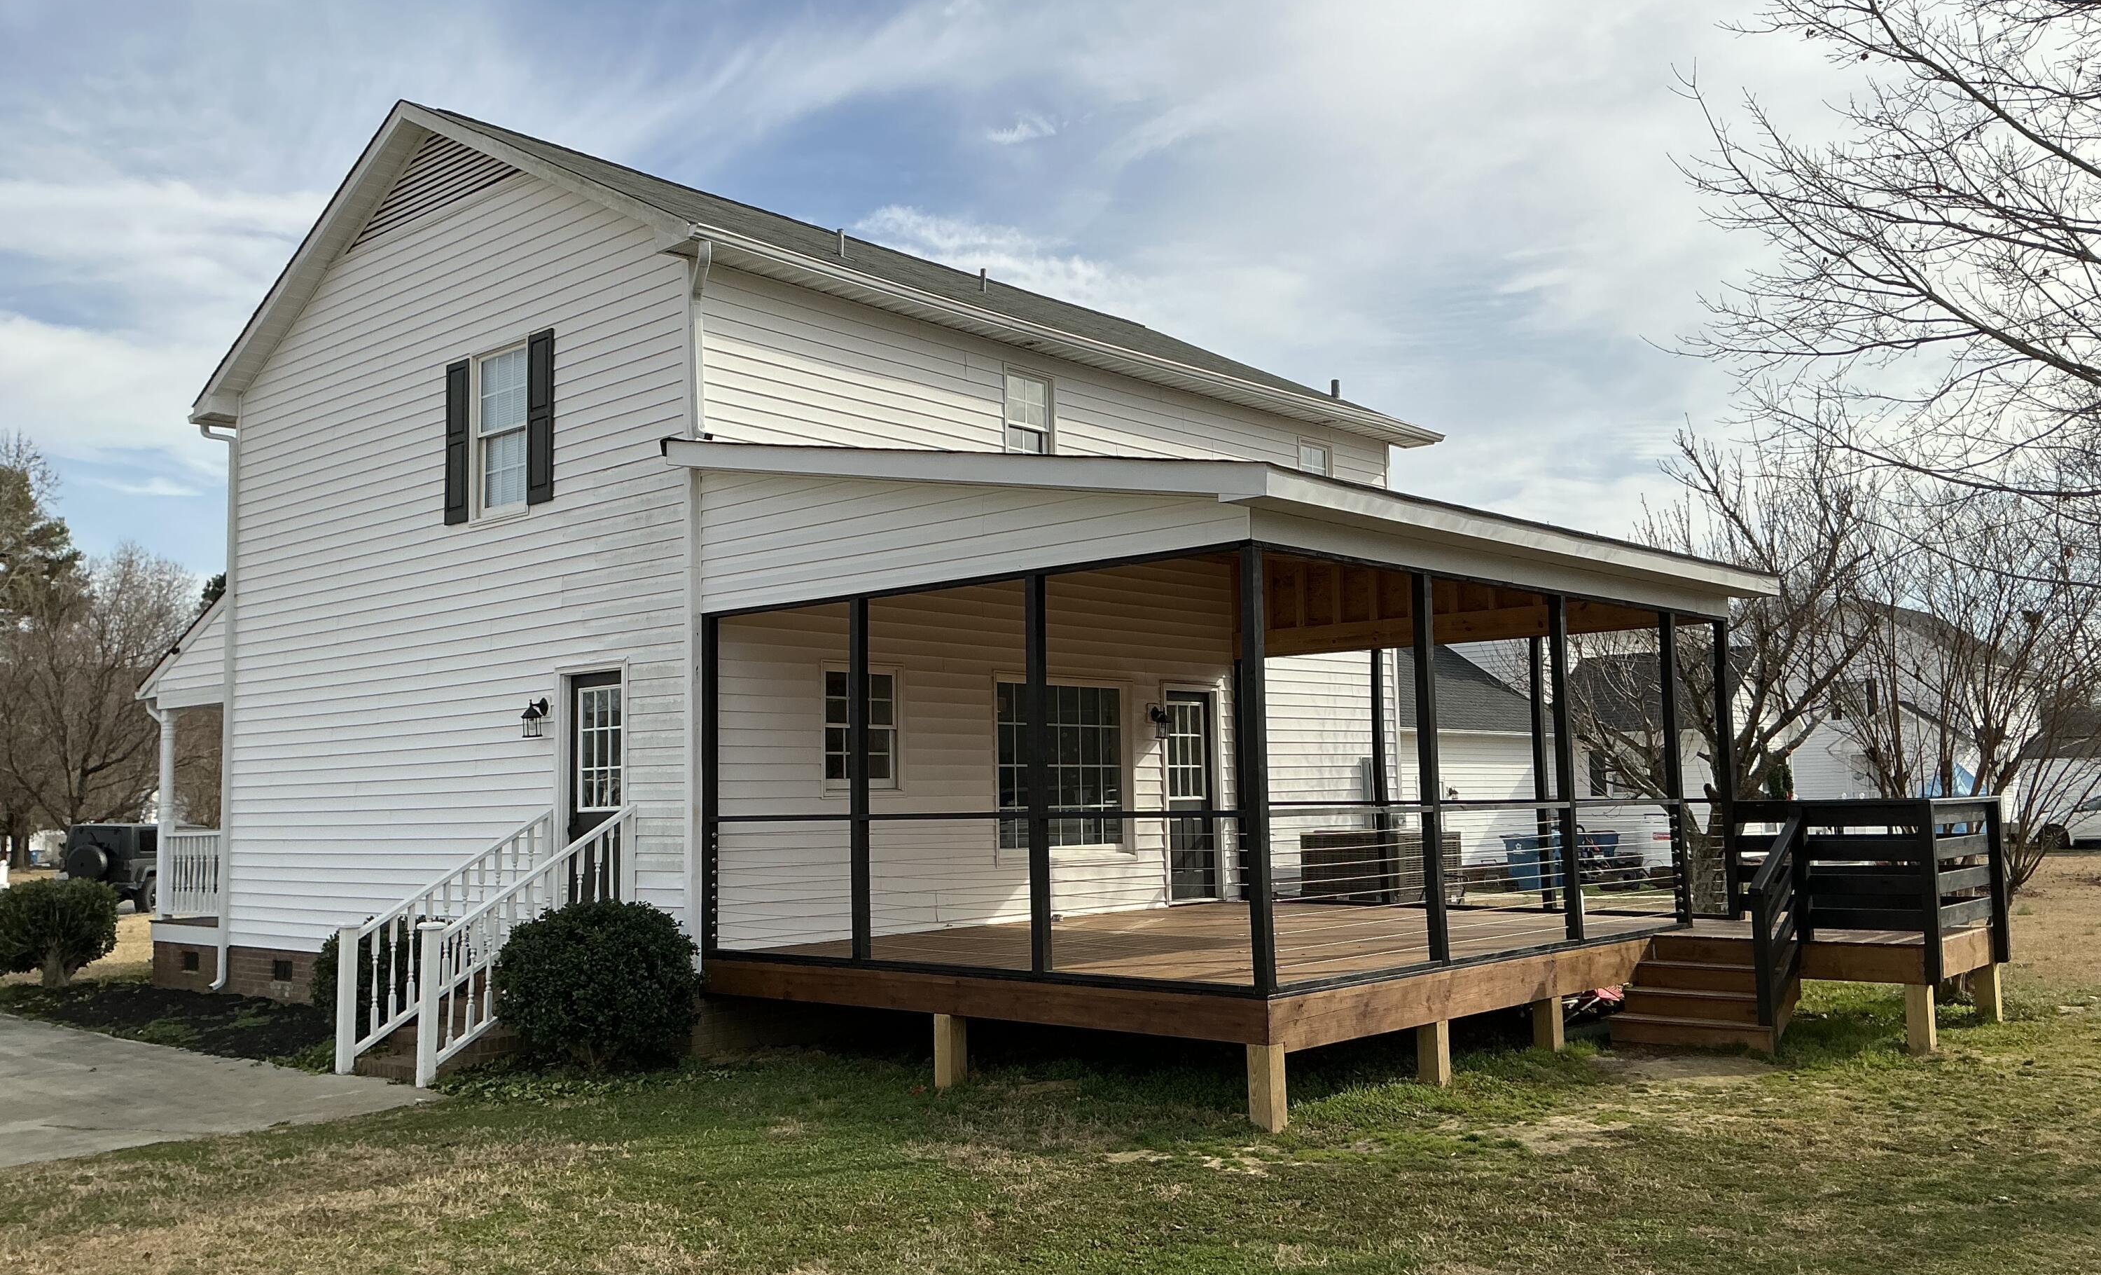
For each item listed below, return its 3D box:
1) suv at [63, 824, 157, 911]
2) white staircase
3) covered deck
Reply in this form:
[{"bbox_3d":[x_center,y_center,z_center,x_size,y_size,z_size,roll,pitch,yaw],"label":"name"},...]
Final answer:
[{"bbox_3d":[-19.100,4.926,36.703,1.880,1.840,4.500,-2,-5,7],"label":"suv"},{"bbox_3d":[-4.118,2.192,12.454,1.290,1.860,1.760,-6,-7,42],"label":"white staircase"},{"bbox_3d":[1.689,0.770,13.196,5.280,4.440,7.450,-6,-7,42],"label":"covered deck"}]

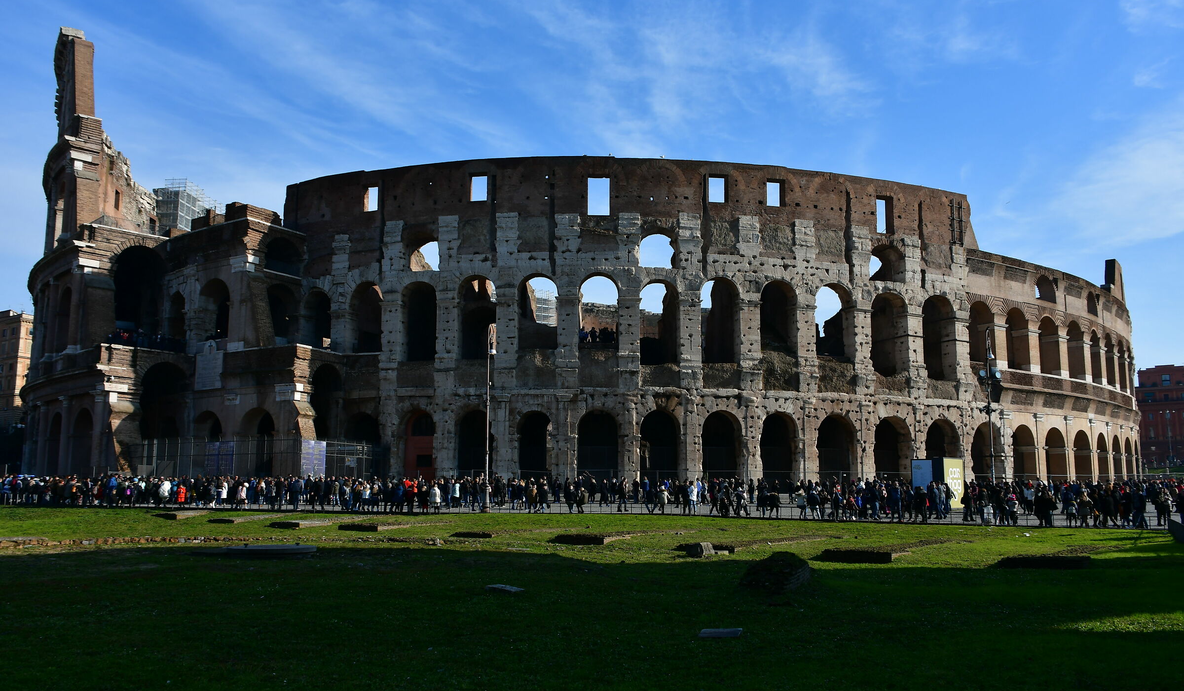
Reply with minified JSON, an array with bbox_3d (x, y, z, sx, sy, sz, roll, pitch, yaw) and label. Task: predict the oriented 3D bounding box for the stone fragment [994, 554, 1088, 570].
[{"bbox_3d":[13.063,6.300,25.868,2.289,0.323,0.918,-1,-8,8],"label":"stone fragment"}]

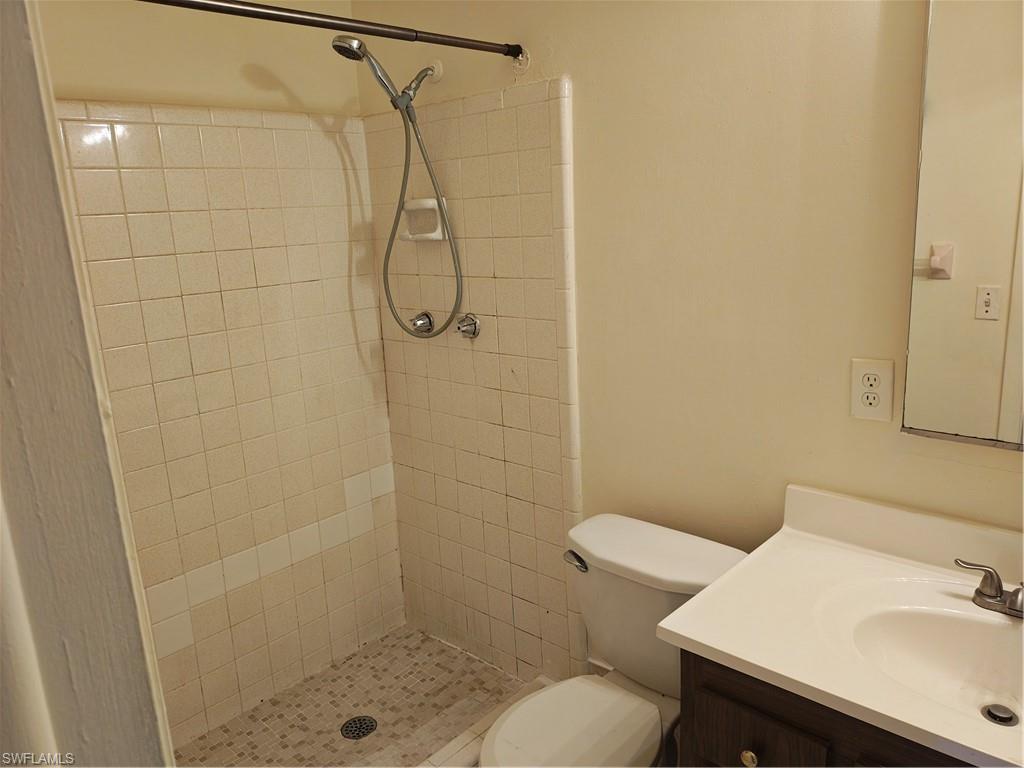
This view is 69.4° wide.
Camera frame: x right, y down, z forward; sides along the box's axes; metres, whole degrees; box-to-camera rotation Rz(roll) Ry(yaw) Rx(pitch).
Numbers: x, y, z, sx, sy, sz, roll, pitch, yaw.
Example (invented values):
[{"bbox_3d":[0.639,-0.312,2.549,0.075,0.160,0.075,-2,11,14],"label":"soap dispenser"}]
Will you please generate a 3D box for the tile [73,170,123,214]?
[{"bbox_3d":[-1.011,-0.470,1.809,0.009,0.108,0.108,9,17,41],"label":"tile"}]

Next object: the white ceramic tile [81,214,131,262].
[{"bbox_3d":[-1.007,-0.364,1.835,0.009,0.108,0.108,9,17,42],"label":"white ceramic tile"}]

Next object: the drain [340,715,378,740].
[{"bbox_3d":[-0.455,1.026,2.204,0.107,0.008,0.107,-3,13,1],"label":"drain"}]

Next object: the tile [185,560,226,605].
[{"bbox_3d":[-0.883,0.575,2.131,0.009,0.108,0.108,9,17,41],"label":"tile"}]

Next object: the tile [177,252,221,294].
[{"bbox_3d":[-0.852,-0.300,2.012,0.008,0.108,0.108,9,17,42],"label":"tile"}]

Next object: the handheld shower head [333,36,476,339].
[{"bbox_3d":[-0.310,-0.508,2.039,0.170,0.820,0.335,9,17,42],"label":"handheld shower head"}]

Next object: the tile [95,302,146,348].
[{"bbox_3d":[-0.997,-0.150,1.884,0.009,0.108,0.108,9,17,42],"label":"tile"}]

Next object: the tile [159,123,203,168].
[{"bbox_3d":[-0.868,-0.620,1.938,0.008,0.108,0.108,9,17,42],"label":"tile"}]

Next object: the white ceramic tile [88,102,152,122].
[{"bbox_3d":[-0.966,-0.672,1.825,0.009,0.050,0.152,9,17,41],"label":"white ceramic tile"}]

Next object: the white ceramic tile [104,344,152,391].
[{"bbox_3d":[-0.989,-0.043,1.906,0.009,0.108,0.108,9,17,41],"label":"white ceramic tile"}]

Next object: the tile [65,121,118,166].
[{"bbox_3d":[-1.016,-0.577,1.785,0.009,0.108,0.108,9,17,41],"label":"tile"}]

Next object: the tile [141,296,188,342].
[{"bbox_3d":[-0.921,-0.172,1.960,0.009,0.108,0.108,9,17,41],"label":"tile"}]

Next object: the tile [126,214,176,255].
[{"bbox_3d":[-0.931,-0.385,1.909,0.008,0.108,0.108,9,17,42],"label":"tile"}]

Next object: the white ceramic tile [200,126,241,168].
[{"bbox_3d":[-0.795,-0.642,2.017,0.008,0.108,0.108,9,17,42],"label":"white ceramic tile"}]

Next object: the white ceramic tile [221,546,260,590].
[{"bbox_3d":[-0.808,0.552,2.207,0.008,0.108,0.108,9,17,42],"label":"white ceramic tile"}]

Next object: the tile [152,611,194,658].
[{"bbox_3d":[-0.953,0.704,2.080,0.009,0.108,0.108,9,17,42],"label":"tile"}]

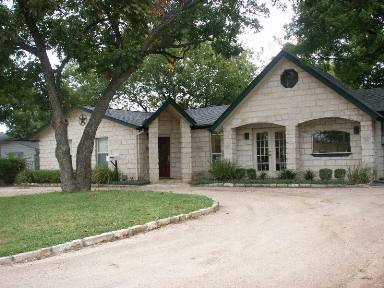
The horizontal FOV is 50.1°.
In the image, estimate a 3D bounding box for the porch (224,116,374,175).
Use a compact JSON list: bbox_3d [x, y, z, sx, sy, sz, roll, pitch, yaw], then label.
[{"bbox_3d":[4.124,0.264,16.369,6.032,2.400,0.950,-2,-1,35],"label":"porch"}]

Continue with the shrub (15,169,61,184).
[{"bbox_3d":[-8.026,1.711,21.600,2.400,0.780,1.000,-1,-1,0],"label":"shrub"}]

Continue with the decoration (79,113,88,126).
[{"bbox_3d":[-5.850,-1.293,22.109,0.680,0.680,0.060,-2,-1,35],"label":"decoration"}]

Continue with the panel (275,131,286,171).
[{"bbox_3d":[3.755,0.300,17.085,0.560,1.680,0.050,-2,-1,35],"label":"panel"}]

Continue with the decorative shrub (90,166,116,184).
[{"bbox_3d":[-4.378,1.558,20.300,1.250,0.870,1.050,-1,-1,11],"label":"decorative shrub"}]

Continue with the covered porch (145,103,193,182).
[{"bbox_3d":[-1.148,-0.104,19.539,2.300,3.800,1.900,-1,-1,-9],"label":"covered porch"}]

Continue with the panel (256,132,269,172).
[{"bbox_3d":[3.061,0.351,17.571,0.560,1.680,0.050,-2,-1,35],"label":"panel"}]

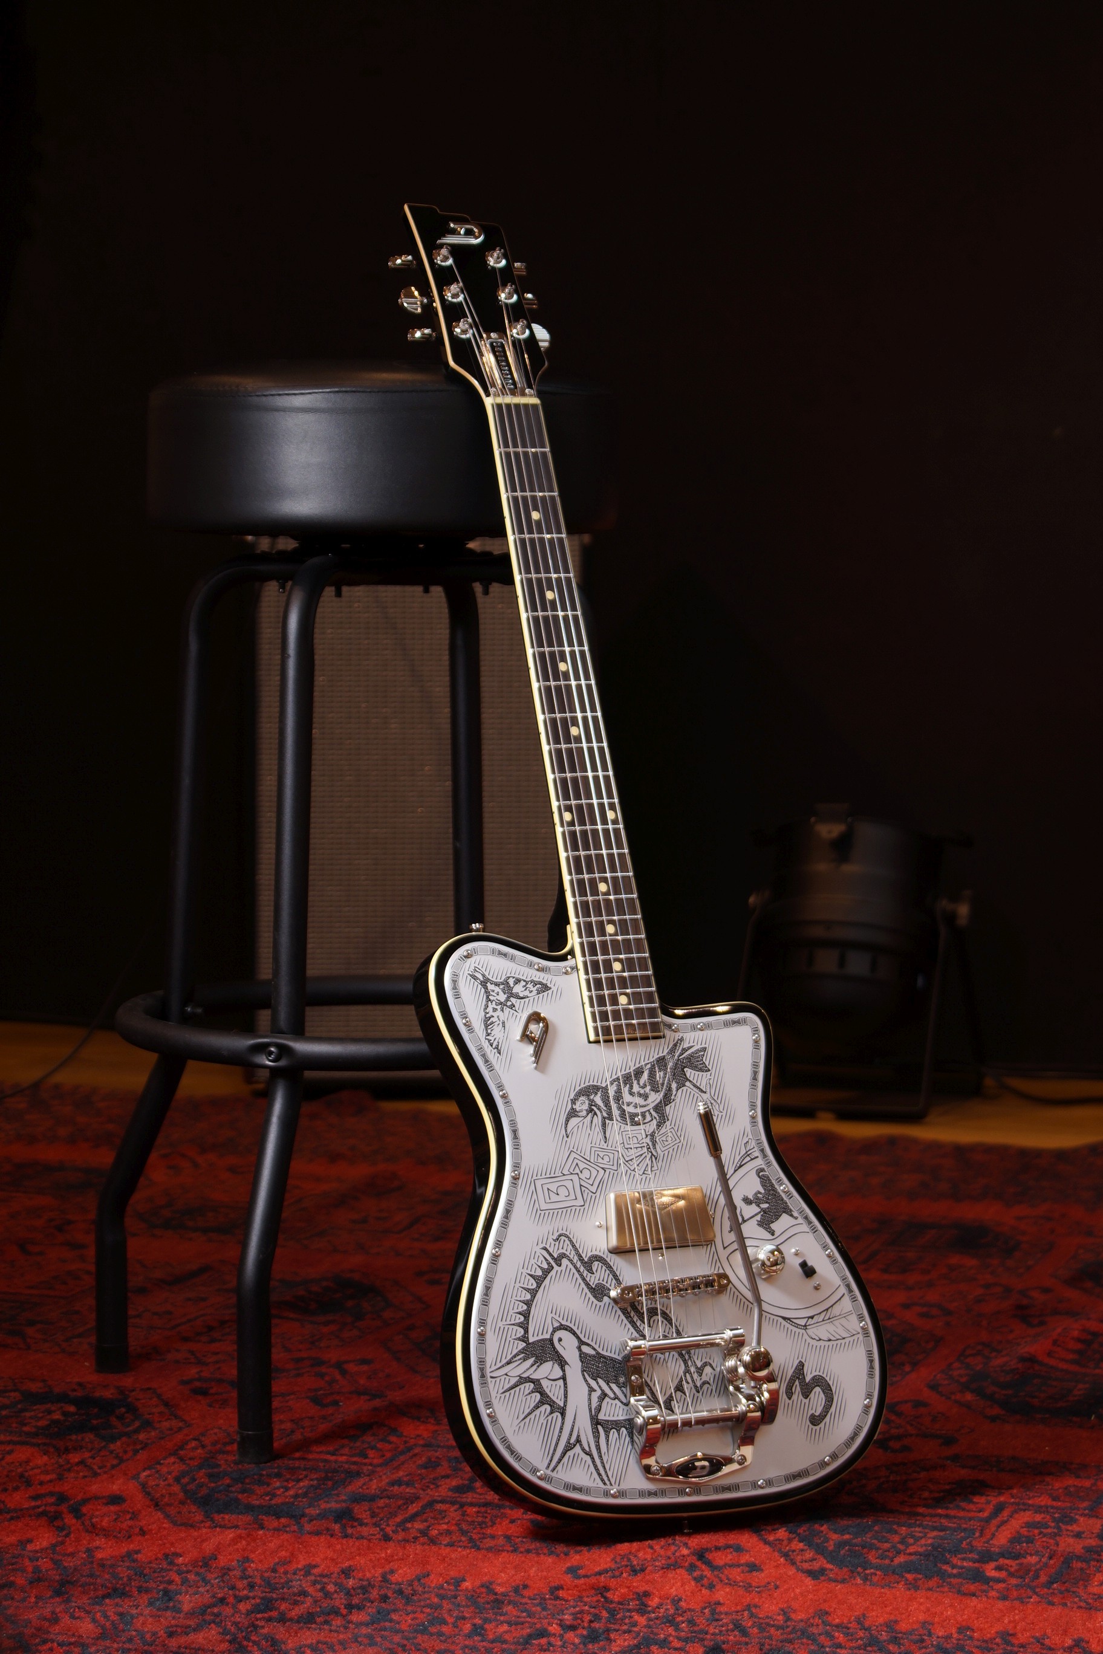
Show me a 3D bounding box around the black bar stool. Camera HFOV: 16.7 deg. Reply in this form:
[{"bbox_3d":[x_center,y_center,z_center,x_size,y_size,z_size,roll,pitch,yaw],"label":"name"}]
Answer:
[{"bbox_3d":[-0.134,0.047,2.946,0.435,0.803,0.435,1,5,0],"label":"black bar stool"}]

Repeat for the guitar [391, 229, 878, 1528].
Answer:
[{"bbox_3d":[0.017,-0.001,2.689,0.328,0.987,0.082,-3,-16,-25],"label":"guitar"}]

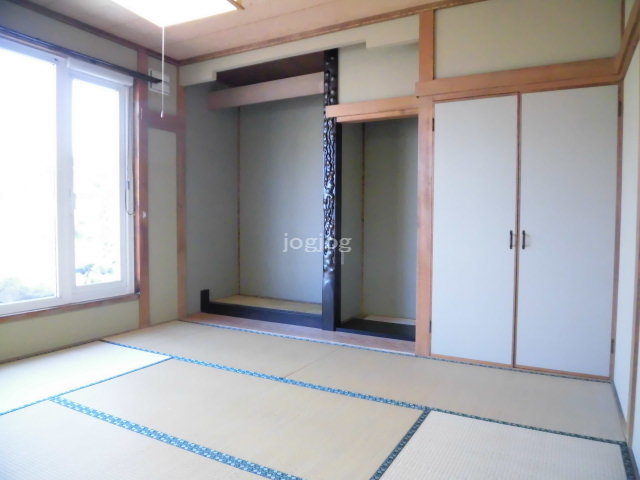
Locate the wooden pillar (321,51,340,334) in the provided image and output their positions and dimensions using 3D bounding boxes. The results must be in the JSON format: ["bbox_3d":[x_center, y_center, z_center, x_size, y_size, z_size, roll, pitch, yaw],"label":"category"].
[{"bbox_3d":[0.118,-0.426,4.005,0.135,2.480,0.120,1,2,28],"label":"wooden pillar"}]

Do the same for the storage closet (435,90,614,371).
[{"bbox_3d":[1.373,-0.058,3.069,1.081,1.767,0.420,1,2,28],"label":"storage closet"}]

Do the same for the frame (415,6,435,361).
[{"bbox_3d":[0.768,-0.390,3.186,0.101,2.448,0.100,1,2,28],"label":"frame"}]

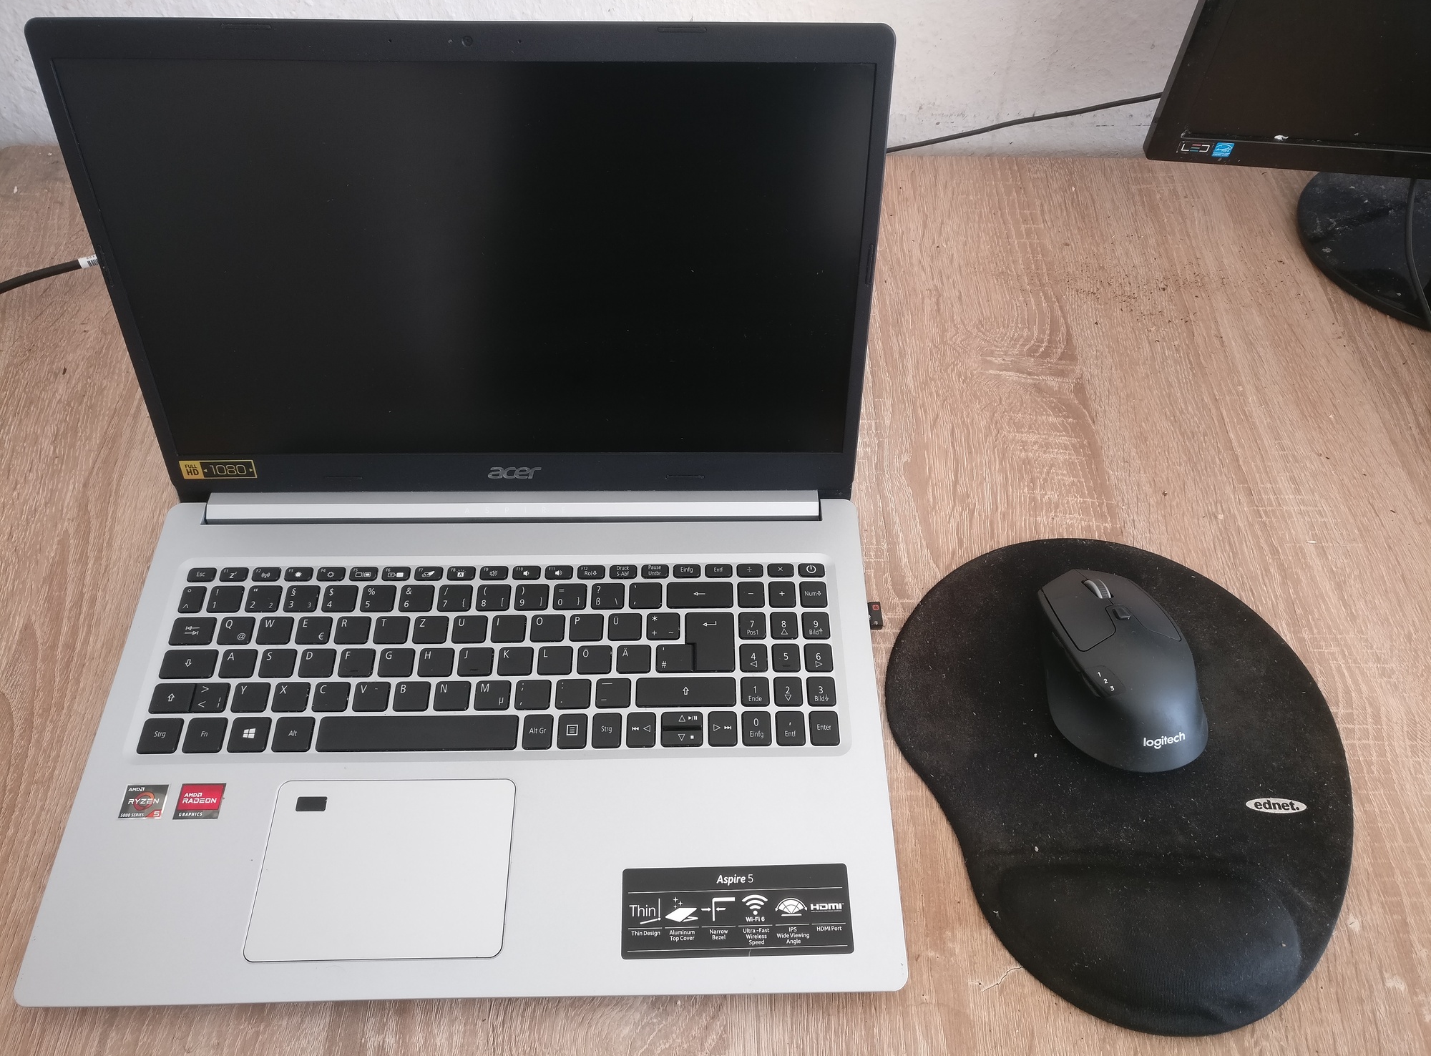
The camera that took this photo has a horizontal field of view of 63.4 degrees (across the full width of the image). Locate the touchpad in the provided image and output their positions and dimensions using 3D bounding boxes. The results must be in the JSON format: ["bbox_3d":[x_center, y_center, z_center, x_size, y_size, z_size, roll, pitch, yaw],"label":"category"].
[{"bbox_3d":[-0.143,0.146,0.500,0.105,0.002,0.078,0,54,-1],"label":"touchpad"}]

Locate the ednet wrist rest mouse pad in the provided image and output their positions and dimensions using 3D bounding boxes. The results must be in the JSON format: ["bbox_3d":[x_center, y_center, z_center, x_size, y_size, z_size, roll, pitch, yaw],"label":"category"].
[{"bbox_3d":[0.192,0.102,0.546,0.218,0.021,0.254,3,53,1],"label":"ednet wrist rest mouse pad"}]

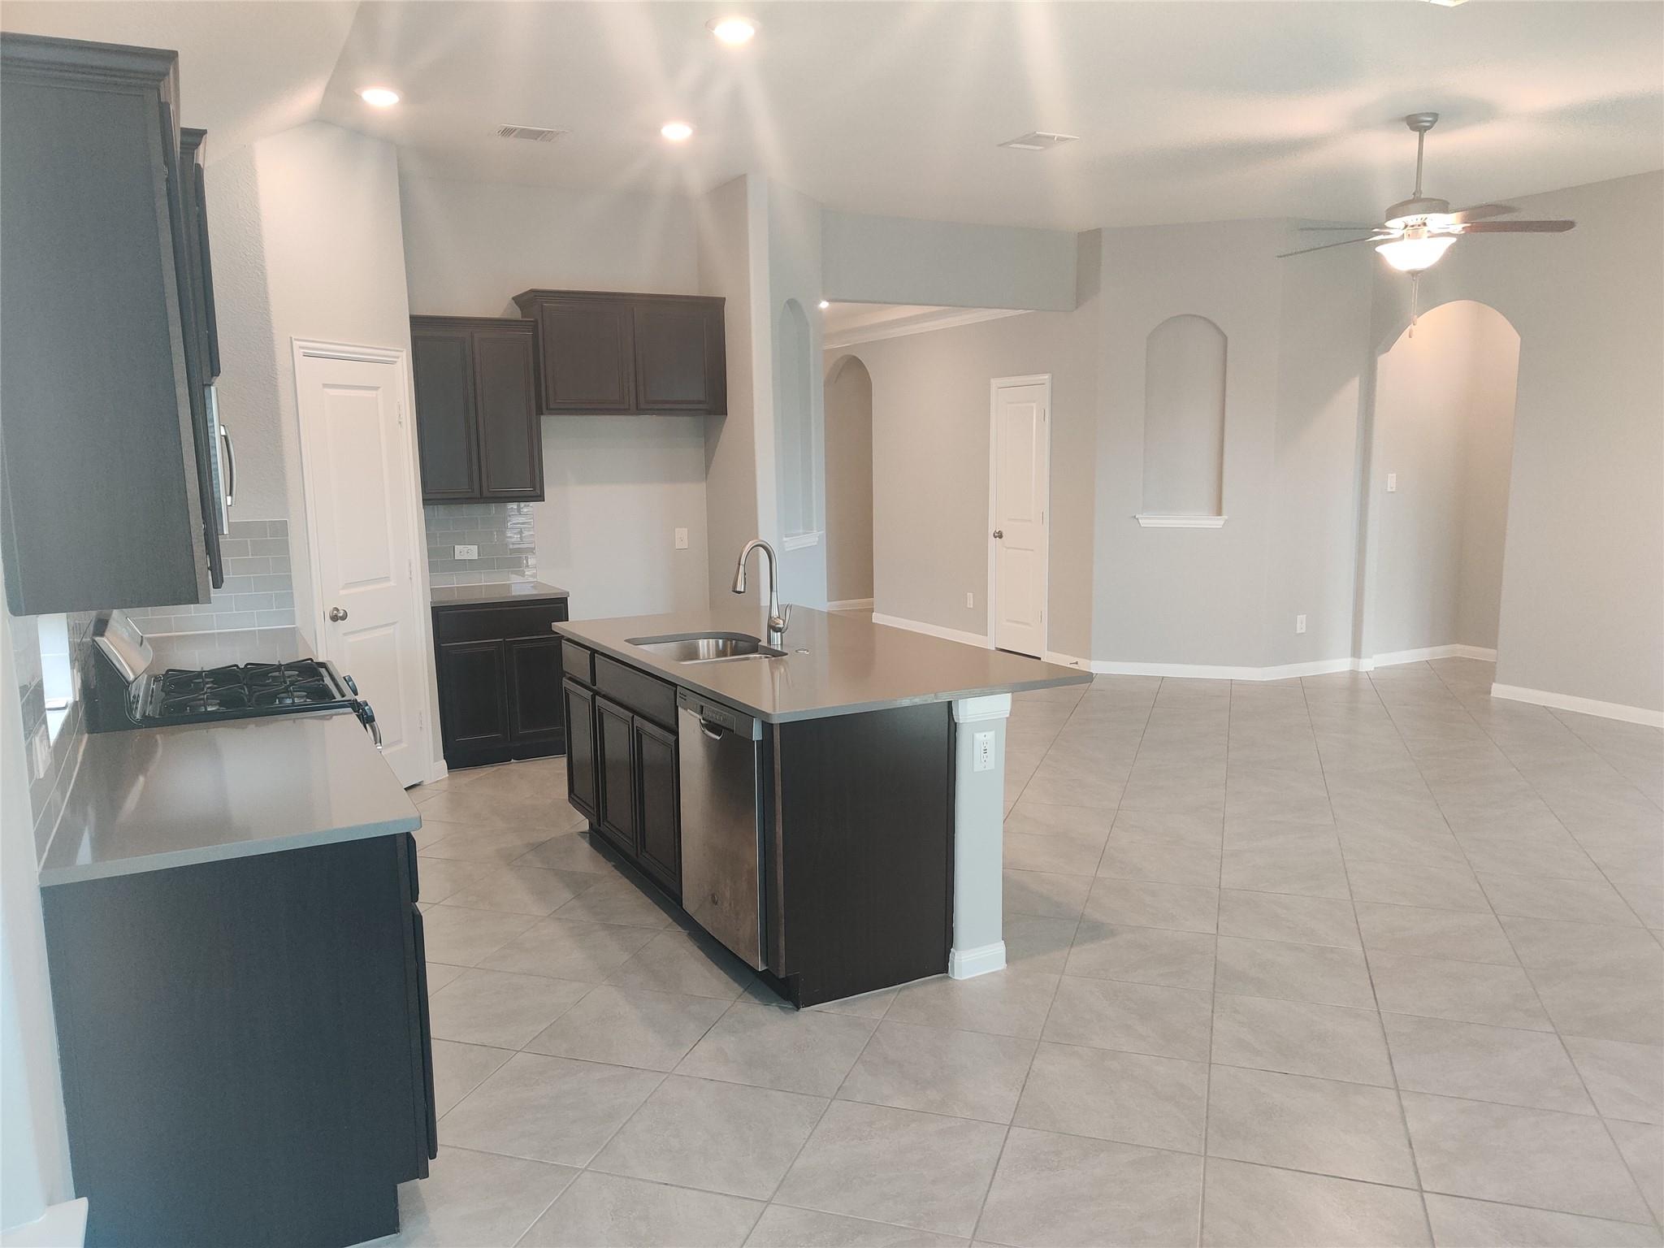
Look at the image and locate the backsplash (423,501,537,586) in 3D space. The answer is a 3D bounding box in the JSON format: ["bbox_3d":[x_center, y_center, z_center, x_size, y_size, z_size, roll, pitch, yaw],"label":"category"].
[{"bbox_3d":[-1.922,-0.440,7.054,0.640,0.456,0.012,-5,9,-27],"label":"backsplash"}]

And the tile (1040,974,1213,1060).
[{"bbox_3d":[0.869,1.148,3.783,0.457,0.010,0.457,2,9,17],"label":"tile"}]

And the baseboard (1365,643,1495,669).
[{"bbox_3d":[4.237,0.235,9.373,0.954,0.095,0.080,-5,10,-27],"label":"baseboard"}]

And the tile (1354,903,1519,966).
[{"bbox_3d":[2.050,1.057,4.433,0.462,0.010,0.462,2,9,17],"label":"tile"}]

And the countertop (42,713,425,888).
[{"bbox_3d":[-1.440,0.373,3.118,0.675,0.034,1.160,-5,10,-27],"label":"countertop"}]

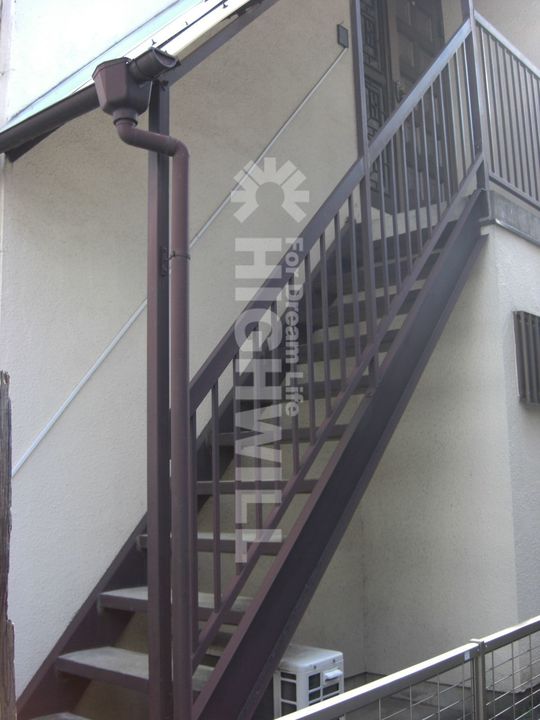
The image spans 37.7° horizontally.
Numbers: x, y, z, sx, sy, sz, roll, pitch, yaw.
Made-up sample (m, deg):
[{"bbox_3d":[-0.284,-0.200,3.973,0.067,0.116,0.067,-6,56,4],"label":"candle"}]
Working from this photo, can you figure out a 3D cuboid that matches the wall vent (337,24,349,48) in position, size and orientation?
[{"bbox_3d":[0.491,-2.171,5.325,0.028,0.130,0.087,-10,-12,42],"label":"wall vent"}]

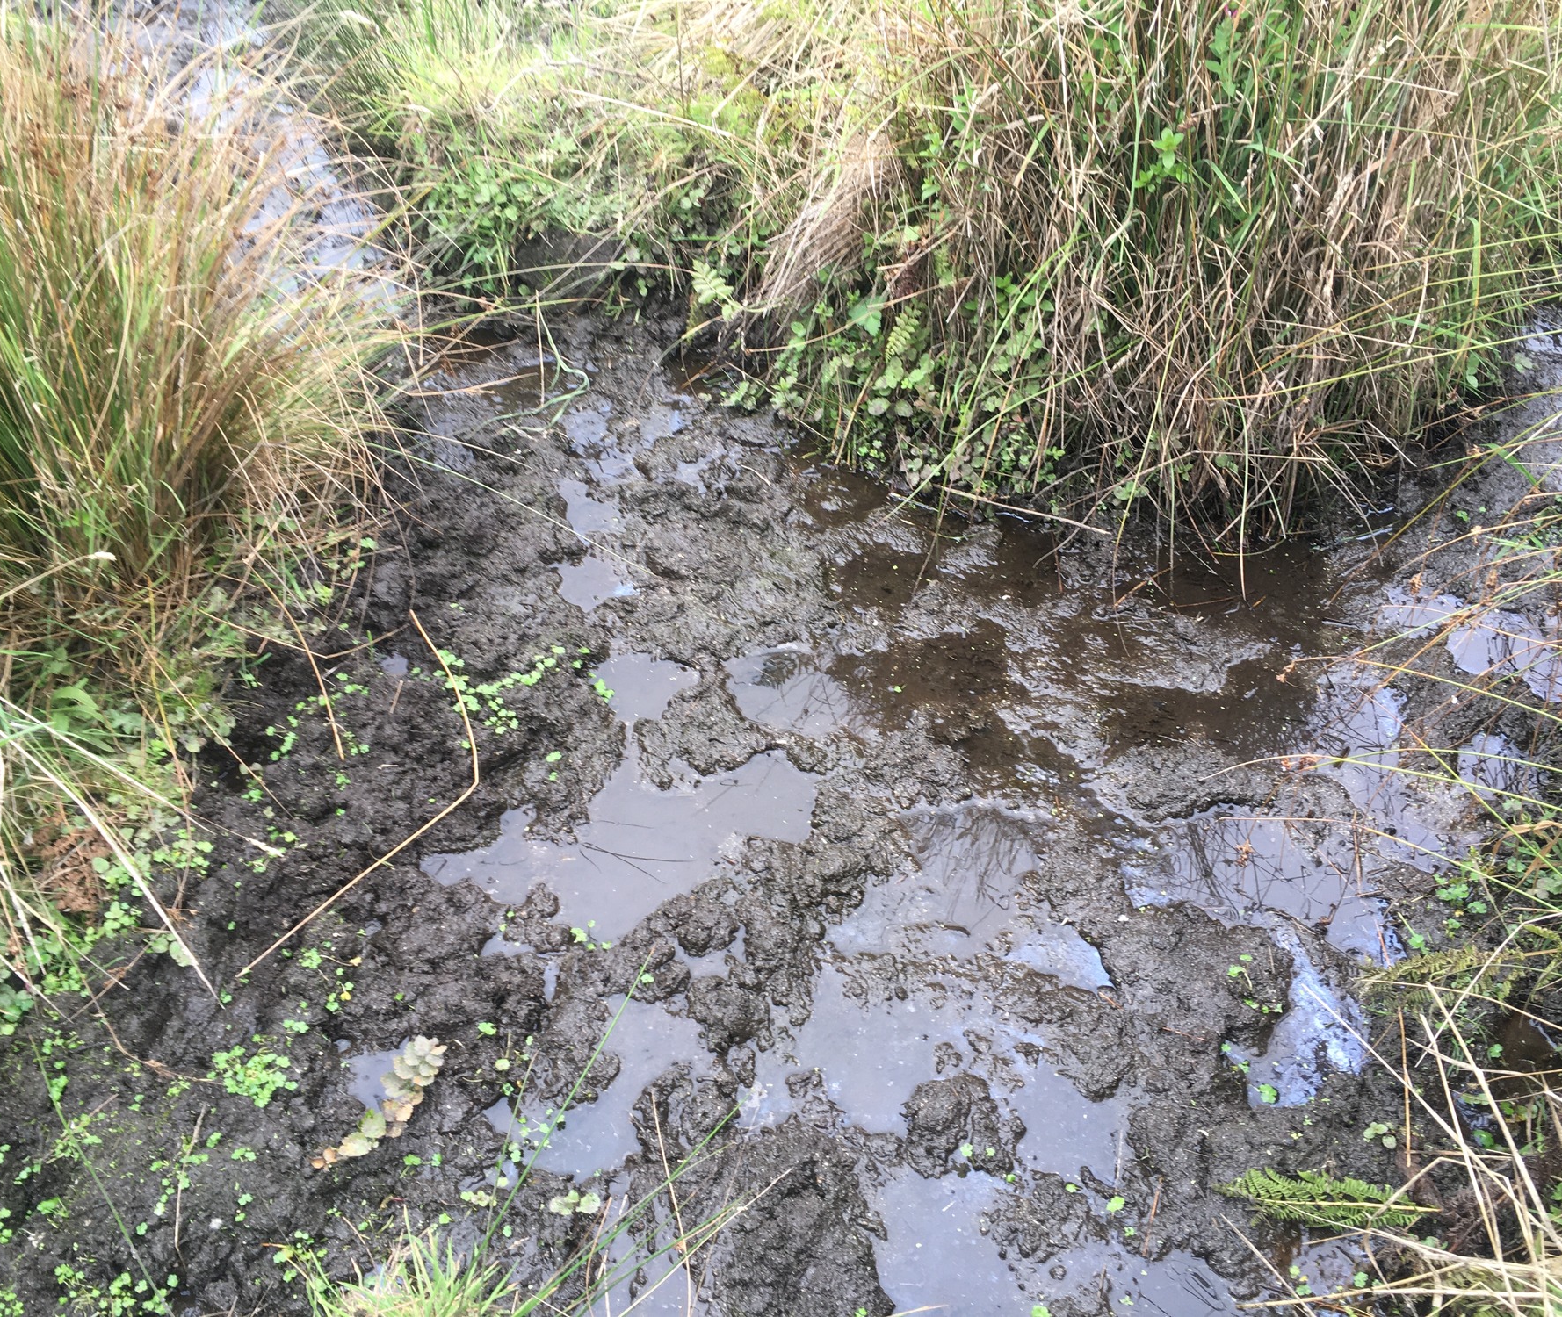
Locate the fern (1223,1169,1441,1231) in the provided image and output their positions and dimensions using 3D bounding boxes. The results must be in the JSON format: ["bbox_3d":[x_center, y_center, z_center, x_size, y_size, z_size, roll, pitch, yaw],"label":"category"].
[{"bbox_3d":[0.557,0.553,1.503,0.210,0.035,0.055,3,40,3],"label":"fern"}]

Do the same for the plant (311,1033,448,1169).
[{"bbox_3d":[-0.434,0.480,1.591,0.060,0.050,0.175,29,48,30],"label":"plant"}]

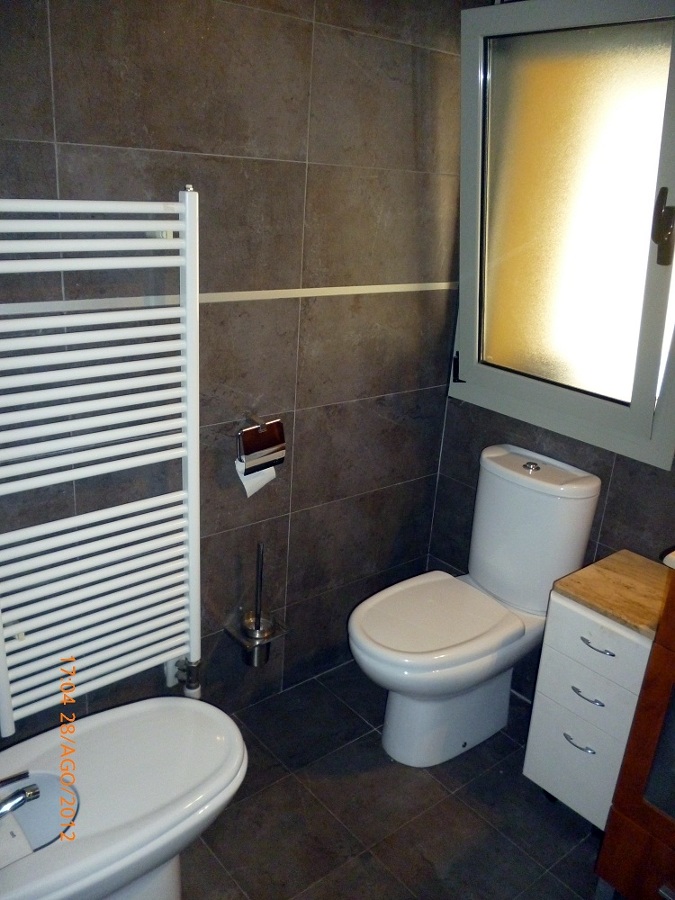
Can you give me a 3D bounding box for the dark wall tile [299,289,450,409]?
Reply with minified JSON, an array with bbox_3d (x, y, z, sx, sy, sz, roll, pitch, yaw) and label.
[{"bbox_3d":[0.129,-0.299,2.095,0.610,0.304,0.012,-12,25,-38],"label":"dark wall tile"}]

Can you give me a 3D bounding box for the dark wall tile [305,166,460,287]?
[{"bbox_3d":[0.150,-0.600,1.986,0.610,0.297,0.012,-12,25,-38],"label":"dark wall tile"}]

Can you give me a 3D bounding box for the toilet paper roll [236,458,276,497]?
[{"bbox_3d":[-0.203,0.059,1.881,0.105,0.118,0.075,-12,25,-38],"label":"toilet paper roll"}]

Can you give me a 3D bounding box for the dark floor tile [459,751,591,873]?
[{"bbox_3d":[0.516,0.929,1.905,0.300,0.010,0.300,-12,25,-38],"label":"dark floor tile"}]

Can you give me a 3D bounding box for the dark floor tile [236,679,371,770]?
[{"bbox_3d":[-0.098,0.803,2.151,0.300,0.010,0.300,-12,25,-38],"label":"dark floor tile"}]

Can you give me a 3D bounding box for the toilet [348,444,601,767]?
[{"bbox_3d":[0.325,0.453,2.007,0.655,0.797,0.365,-12,25,-38],"label":"toilet"}]

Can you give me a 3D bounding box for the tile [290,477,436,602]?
[{"bbox_3d":[0.090,0.271,2.300,0.610,0.306,0.012,-12,25,-38],"label":"tile"}]

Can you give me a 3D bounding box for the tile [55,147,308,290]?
[{"bbox_3d":[-0.320,-0.503,1.635,0.600,0.300,0.010,-12,25,-38],"label":"tile"}]

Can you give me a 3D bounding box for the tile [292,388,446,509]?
[{"bbox_3d":[0.107,-0.012,2.215,0.600,0.300,0.010,-12,25,-38],"label":"tile"}]

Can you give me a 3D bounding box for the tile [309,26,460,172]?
[{"bbox_3d":[0.169,-0.878,1.886,0.610,0.296,0.012,-12,25,-38],"label":"tile"}]

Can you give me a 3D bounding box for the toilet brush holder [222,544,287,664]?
[{"bbox_3d":[-0.220,0.424,2.014,0.135,0.370,0.120,-12,25,-38],"label":"toilet brush holder"}]

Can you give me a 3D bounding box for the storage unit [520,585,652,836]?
[{"bbox_3d":[0.705,0.608,1.848,0.335,0.560,0.250,-12,25,-38],"label":"storage unit"}]

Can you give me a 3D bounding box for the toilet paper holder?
[{"bbox_3d":[-0.205,-0.019,1.837,0.135,0.135,0.100,-12,25,-38],"label":"toilet paper holder"}]

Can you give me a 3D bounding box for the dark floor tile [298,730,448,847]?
[{"bbox_3d":[0.093,0.891,1.936,0.300,0.010,0.300,-12,25,-38],"label":"dark floor tile"}]

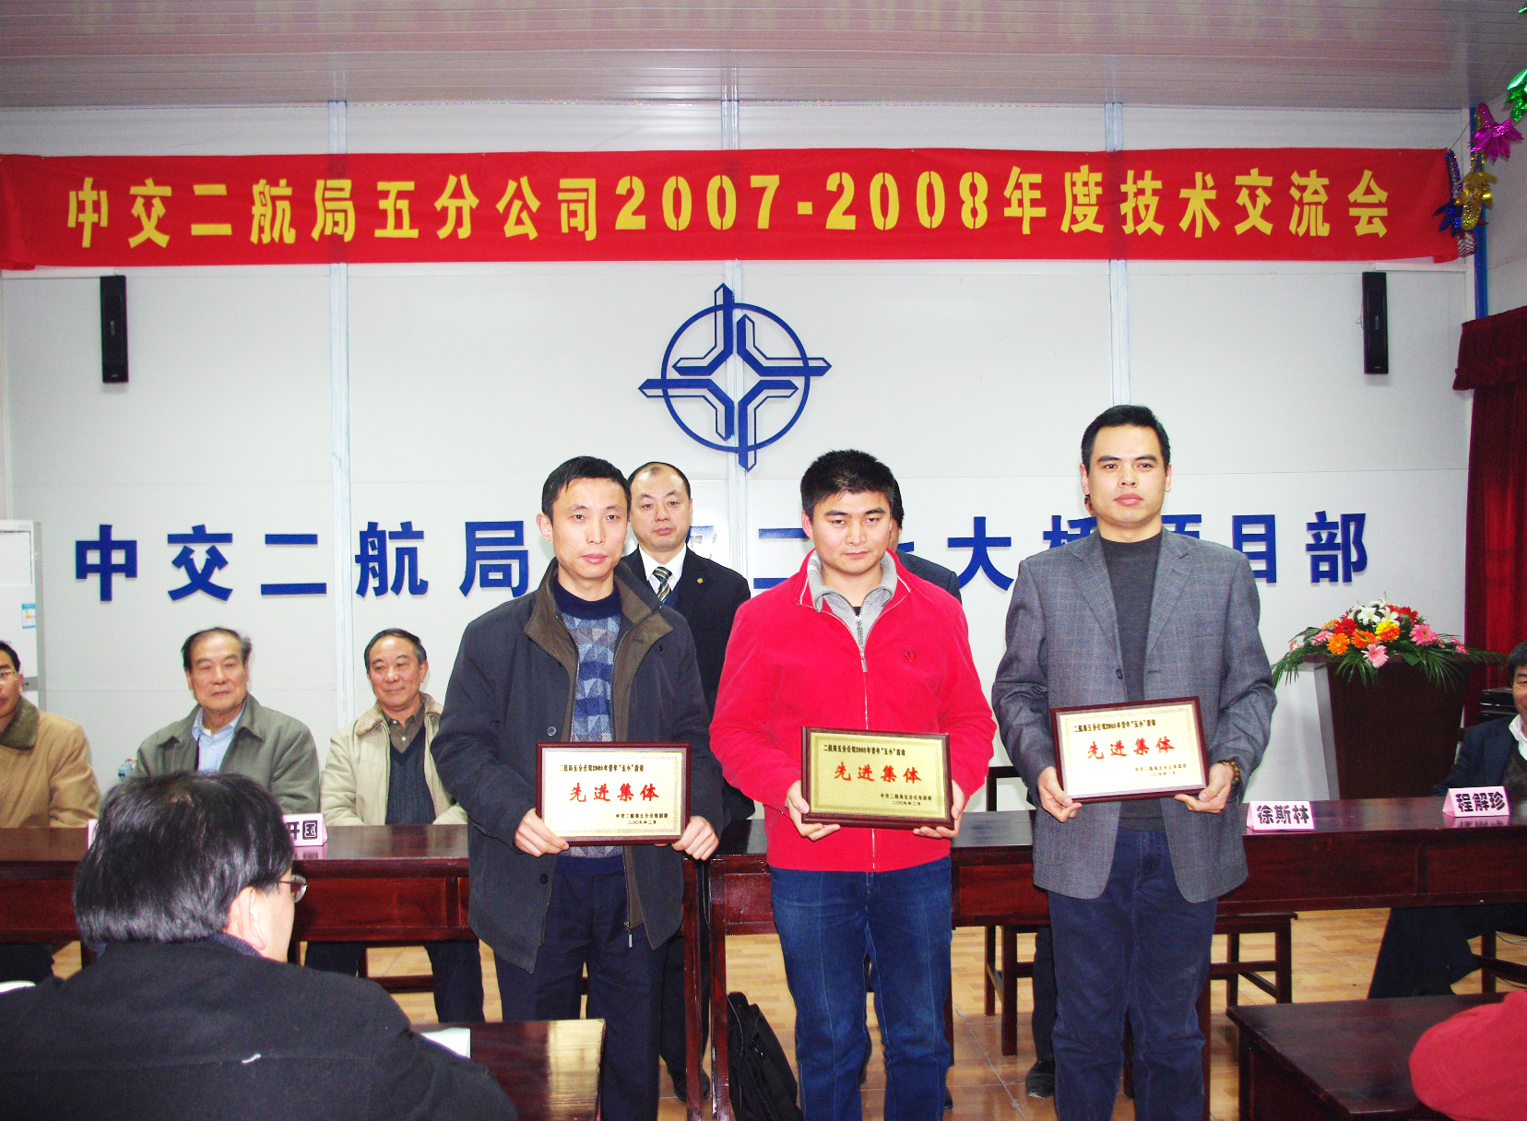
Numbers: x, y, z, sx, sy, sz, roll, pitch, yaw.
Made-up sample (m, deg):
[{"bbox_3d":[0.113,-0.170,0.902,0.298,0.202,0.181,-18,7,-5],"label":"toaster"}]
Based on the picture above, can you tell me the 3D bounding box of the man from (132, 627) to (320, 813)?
[{"bbox_3d":[-1.536,0.851,3.610,0.560,1.292,0.740,-1,1,-6],"label":"man"}]

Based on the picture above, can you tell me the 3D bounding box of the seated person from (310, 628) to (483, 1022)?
[{"bbox_3d":[-1.043,0.848,3.620,0.510,1.283,0.740,-1,1,-9],"label":"seated person"}]

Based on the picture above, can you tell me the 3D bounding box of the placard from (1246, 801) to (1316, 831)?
[{"bbox_3d":[1.341,0.658,3.277,0.152,0.068,0.060,-1,1,-1],"label":"placard"}]

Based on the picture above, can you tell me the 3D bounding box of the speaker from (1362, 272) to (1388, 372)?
[{"bbox_3d":[2.880,-1.116,5.933,0.108,0.479,0.095,-1,1,2],"label":"speaker"}]

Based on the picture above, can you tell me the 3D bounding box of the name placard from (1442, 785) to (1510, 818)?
[{"bbox_3d":[1.912,0.648,3.387,0.152,0.068,0.060,-1,1,2],"label":"name placard"}]

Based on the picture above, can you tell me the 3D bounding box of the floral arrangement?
[{"bbox_3d":[2.623,0.351,5.300,0.918,0.353,0.450,-1,1,-3],"label":"floral arrangement"}]

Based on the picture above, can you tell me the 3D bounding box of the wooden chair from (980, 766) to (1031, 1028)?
[{"bbox_3d":[0.894,1.064,3.921,0.430,0.785,0.430,-1,1,-3],"label":"wooden chair"}]

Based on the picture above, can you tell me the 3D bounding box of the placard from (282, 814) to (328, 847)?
[{"bbox_3d":[-1.205,0.697,3.249,0.152,0.068,0.060,-1,1,-5],"label":"placard"}]

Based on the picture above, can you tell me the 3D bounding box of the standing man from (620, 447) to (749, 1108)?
[{"bbox_3d":[-0.293,0.599,3.583,0.520,1.758,0.340,-1,1,-3],"label":"standing man"}]

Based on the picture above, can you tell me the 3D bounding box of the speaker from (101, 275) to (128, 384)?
[{"bbox_3d":[-2.900,-1.033,5.638,0.111,0.479,0.095,-1,1,-7],"label":"speaker"}]

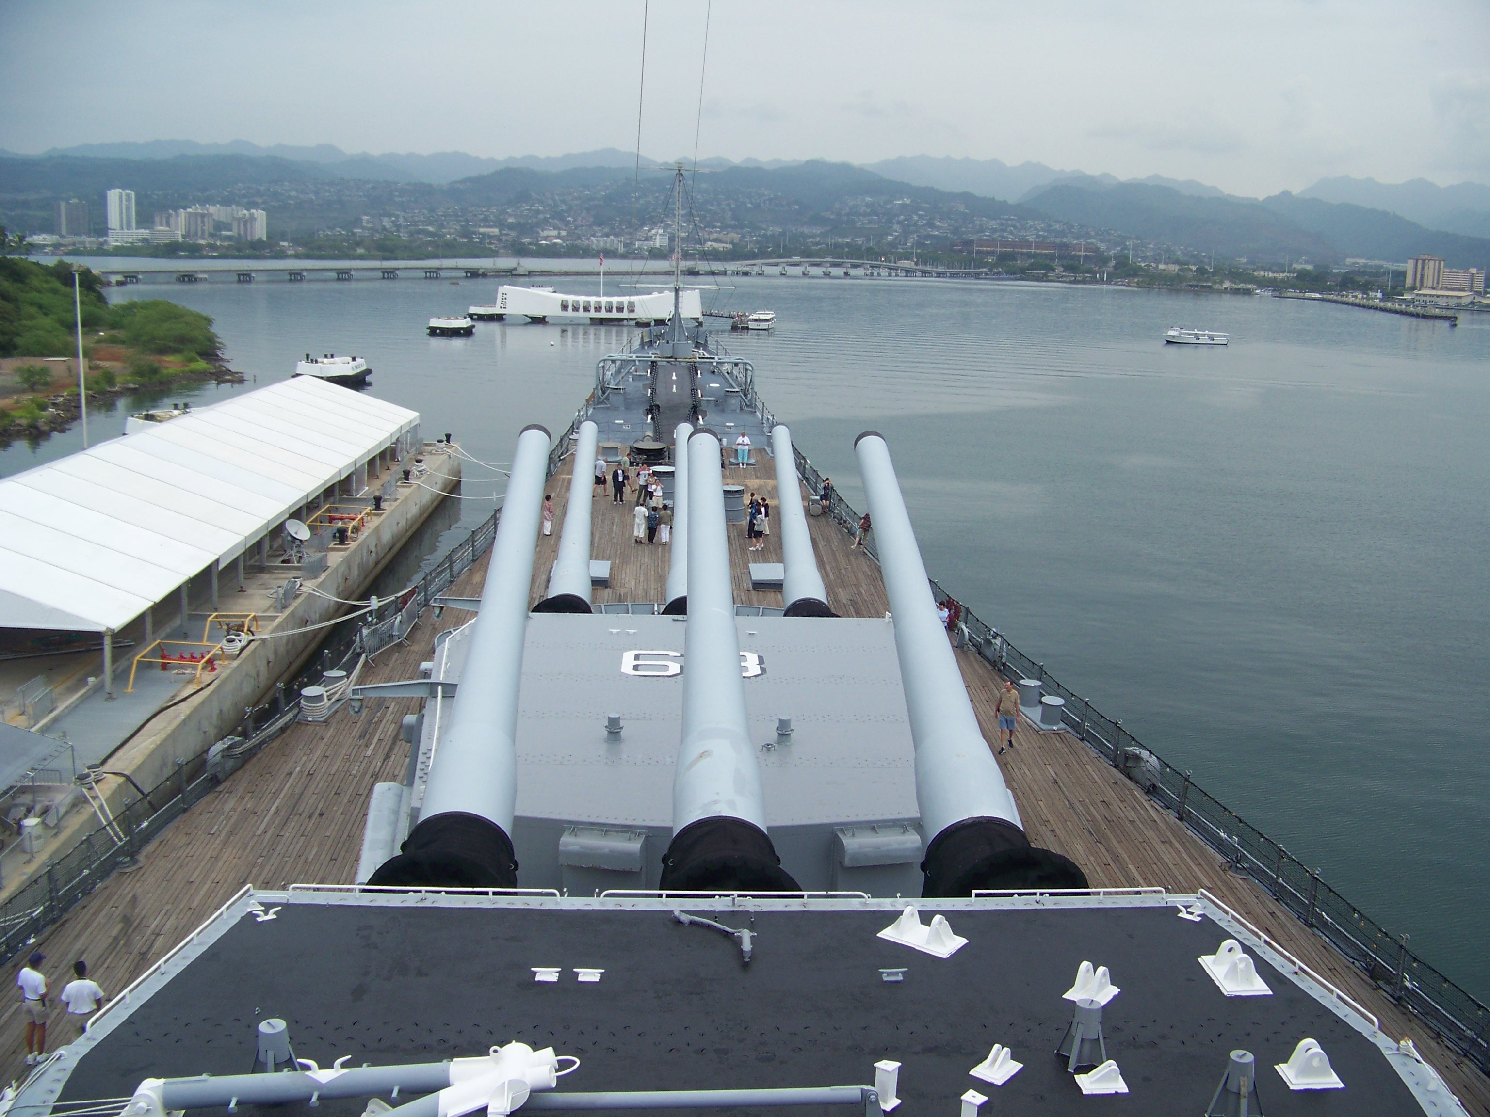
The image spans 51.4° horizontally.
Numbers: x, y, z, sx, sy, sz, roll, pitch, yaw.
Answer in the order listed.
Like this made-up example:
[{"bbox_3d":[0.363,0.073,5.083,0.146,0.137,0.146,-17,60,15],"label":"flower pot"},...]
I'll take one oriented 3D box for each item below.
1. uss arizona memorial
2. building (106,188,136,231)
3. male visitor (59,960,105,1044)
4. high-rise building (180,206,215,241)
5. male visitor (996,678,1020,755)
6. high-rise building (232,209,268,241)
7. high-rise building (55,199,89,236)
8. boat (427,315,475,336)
[{"bbox_3d":[-39.935,-69.606,427.000,56.500,9.600,11.000,1,11,-2],"label":"uss arizona memorial"},{"bbox_3d":[-1060.611,-588.679,2634.115,33.000,77.621,33.000,5,12,18],"label":"building"},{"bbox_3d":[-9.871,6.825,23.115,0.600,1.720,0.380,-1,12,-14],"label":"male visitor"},{"bbox_3d":[-931.516,-568.601,2632.769,52.000,54.307,24.000,0,11,-4],"label":"high-rise building"},{"bbox_3d":[6.431,3.830,37.722,0.620,1.770,0.500,3,11,10],"label":"male visitor"},{"bbox_3d":[-835.183,-561.369,2612.917,45.000,51.973,28.000,3,11,7],"label":"high-rise building"},{"bbox_3d":[-1171.343,-591.751,2697.737,48.000,65.584,26.000,2,11,2],"label":"high-rise building"},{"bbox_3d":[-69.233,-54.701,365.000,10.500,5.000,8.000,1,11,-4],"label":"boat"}]

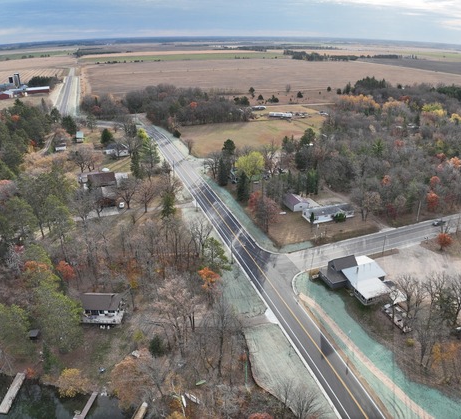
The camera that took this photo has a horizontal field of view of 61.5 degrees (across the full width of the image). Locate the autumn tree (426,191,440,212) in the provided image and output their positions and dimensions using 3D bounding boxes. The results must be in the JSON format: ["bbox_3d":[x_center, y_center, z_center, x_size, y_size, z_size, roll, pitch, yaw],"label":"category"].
[{"bbox_3d":[83.160,-3.290,159.120,5.400,9.200,5.400,13,28,27],"label":"autumn tree"}]

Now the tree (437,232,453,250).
[{"bbox_3d":[73.650,10.960,132.730,5.500,6.500,5.500,15,28,29],"label":"tree"}]

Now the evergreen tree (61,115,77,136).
[{"bbox_3d":[-117.230,-61.360,283.040,10.500,14.500,10.500,-10,26,-20],"label":"evergreen tree"}]

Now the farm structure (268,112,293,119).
[{"bbox_3d":[48.000,-90.280,369.460,22.000,3.800,5.500,8,25,17],"label":"farm structure"}]

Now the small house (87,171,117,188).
[{"bbox_3d":[-64.500,-14.720,198.400,13.000,6.200,8.500,-6,25,-14],"label":"small house"}]

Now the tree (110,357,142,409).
[{"bbox_3d":[-21.800,36.800,81.000,6.500,13.500,6.500,0,24,0],"label":"tree"}]

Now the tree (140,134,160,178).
[{"bbox_3d":[-45.690,-27.880,214.980,10.760,24.390,10.760,0,24,0],"label":"tree"}]

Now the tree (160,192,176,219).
[{"bbox_3d":[-26.700,-1.700,162.600,6.200,11.700,6.200,0,24,0],"label":"tree"}]

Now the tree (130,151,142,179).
[{"bbox_3d":[-51.300,-23.900,207.200,5.900,15.200,5.900,0,24,0],"label":"tree"}]

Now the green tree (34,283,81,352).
[{"bbox_3d":[-40.700,27.300,92.800,9.600,19.500,9.600,0,24,0],"label":"green tree"}]

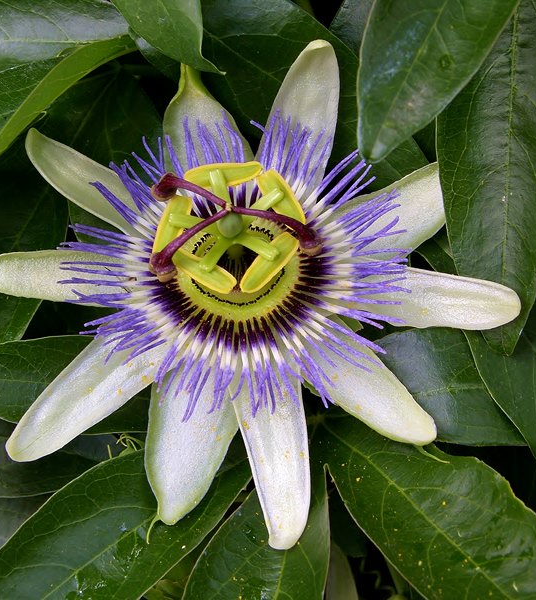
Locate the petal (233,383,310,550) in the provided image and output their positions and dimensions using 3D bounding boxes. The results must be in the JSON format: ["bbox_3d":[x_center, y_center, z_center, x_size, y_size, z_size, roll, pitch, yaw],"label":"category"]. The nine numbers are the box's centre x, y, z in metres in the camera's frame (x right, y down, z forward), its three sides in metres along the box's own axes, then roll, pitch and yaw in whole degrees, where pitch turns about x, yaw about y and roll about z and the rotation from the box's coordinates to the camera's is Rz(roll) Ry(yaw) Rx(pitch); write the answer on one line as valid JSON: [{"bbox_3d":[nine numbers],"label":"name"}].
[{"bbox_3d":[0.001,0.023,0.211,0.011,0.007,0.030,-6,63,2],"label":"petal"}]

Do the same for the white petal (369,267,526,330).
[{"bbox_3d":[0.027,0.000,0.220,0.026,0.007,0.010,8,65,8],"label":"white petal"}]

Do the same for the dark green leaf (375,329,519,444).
[{"bbox_3d":[0.030,0.014,0.225,0.028,0.010,0.018,10,70,4],"label":"dark green leaf"}]

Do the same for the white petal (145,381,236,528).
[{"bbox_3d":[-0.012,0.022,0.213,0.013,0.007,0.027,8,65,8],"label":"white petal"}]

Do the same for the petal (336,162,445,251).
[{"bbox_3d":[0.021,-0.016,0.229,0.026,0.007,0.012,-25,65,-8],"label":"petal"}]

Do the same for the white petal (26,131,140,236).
[{"bbox_3d":[-0.031,-0.020,0.235,0.009,0.007,0.030,-43,68,-16],"label":"white petal"}]

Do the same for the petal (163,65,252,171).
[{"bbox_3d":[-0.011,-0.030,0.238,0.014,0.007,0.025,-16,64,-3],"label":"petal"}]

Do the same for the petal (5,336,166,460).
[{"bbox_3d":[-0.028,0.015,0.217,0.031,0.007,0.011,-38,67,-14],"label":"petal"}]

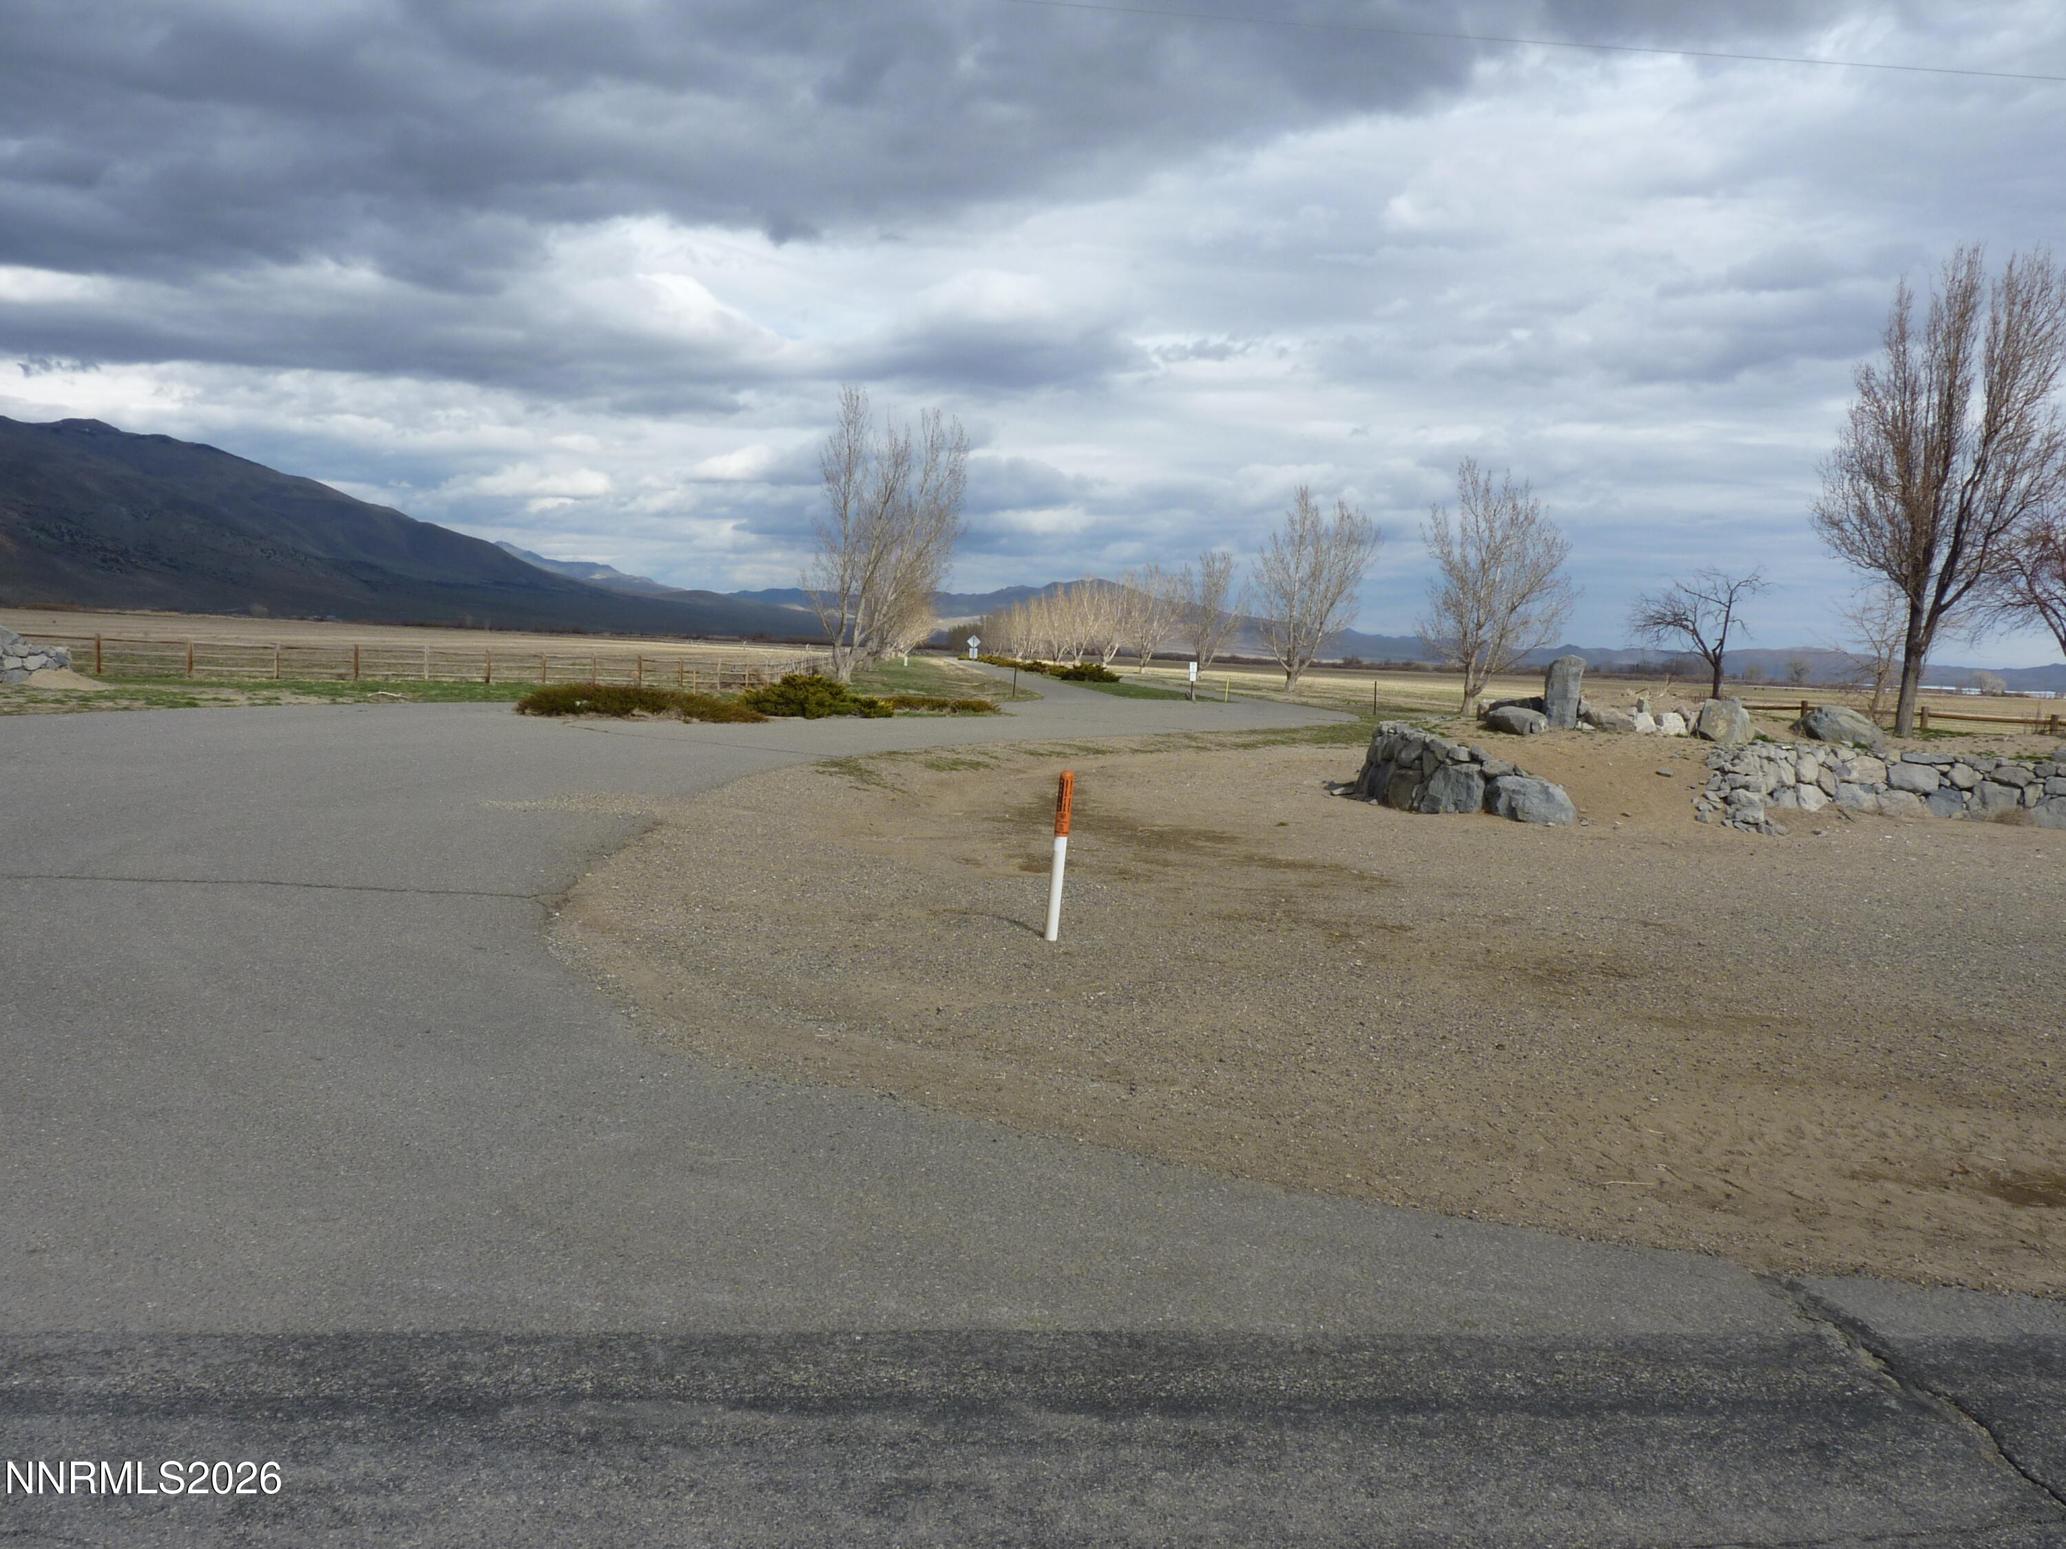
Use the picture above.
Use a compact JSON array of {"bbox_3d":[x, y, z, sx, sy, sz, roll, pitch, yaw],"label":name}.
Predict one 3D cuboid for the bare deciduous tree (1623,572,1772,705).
[{"bbox_3d":[11.540,-2.230,28.000,2.468,2.692,2.300,4,5,22],"label":"bare deciduous tree"}]

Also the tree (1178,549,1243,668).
[{"bbox_3d":[12.949,-11.660,117.000,4.922,9.375,4.600,3,4,6],"label":"tree"}]

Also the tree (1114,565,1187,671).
[{"bbox_3d":[10.529,-14.112,146.000,6.873,9.944,6.300,3,4,4],"label":"tree"}]

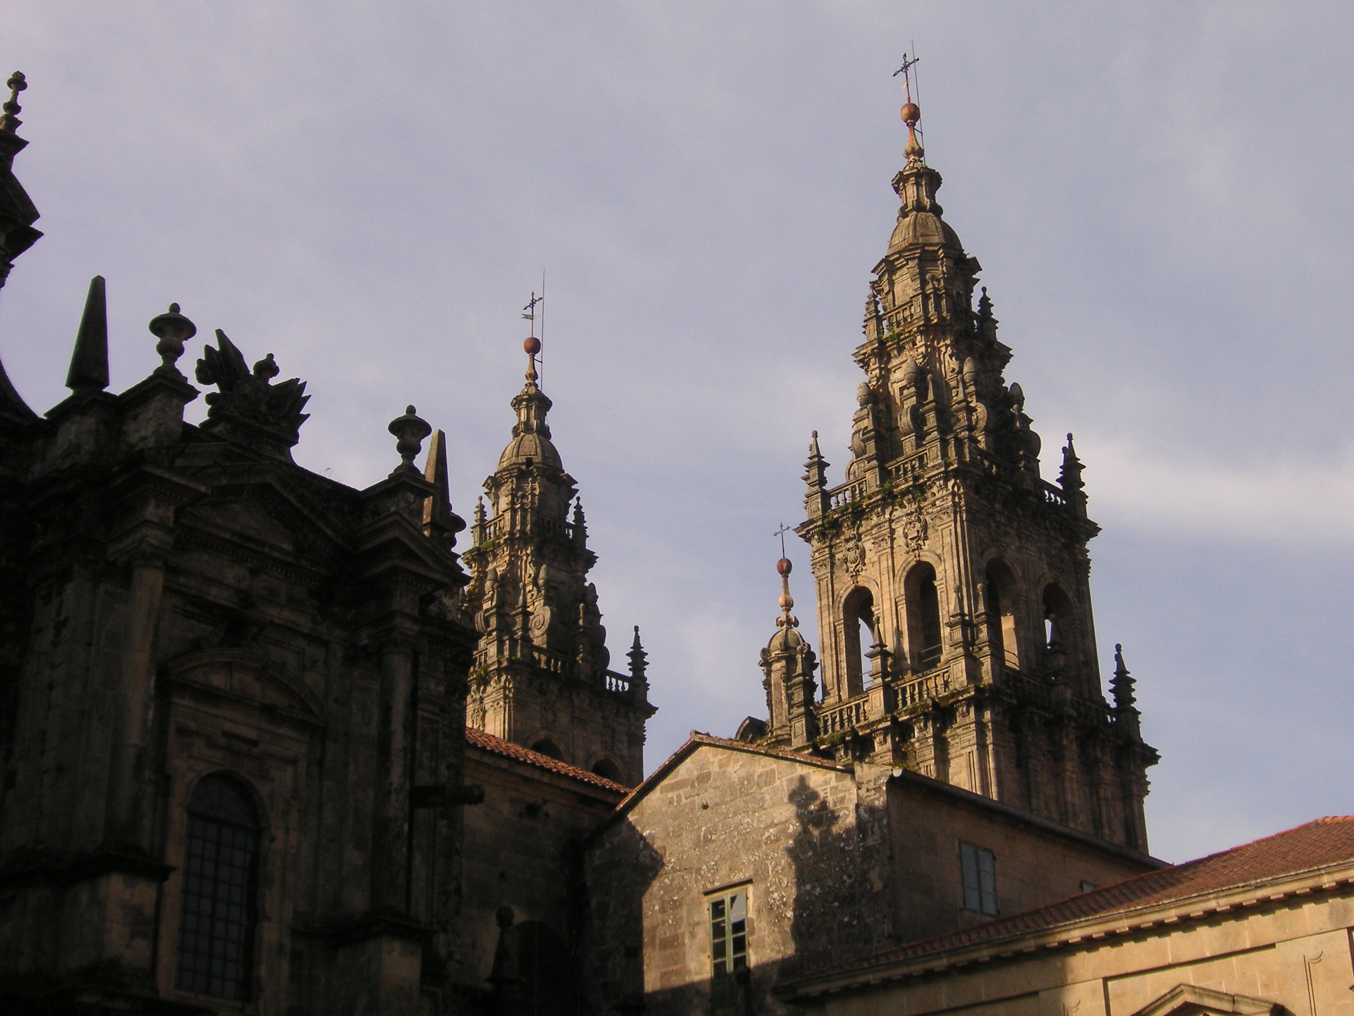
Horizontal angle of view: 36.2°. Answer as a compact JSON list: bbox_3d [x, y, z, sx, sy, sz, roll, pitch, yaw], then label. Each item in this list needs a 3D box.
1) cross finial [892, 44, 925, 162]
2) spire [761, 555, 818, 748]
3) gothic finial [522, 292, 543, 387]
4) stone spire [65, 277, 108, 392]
[{"bbox_3d":[11.564,-19.902,102.978,1.550,6.500,1.000,-22,-32,37],"label":"cross finial"},{"bbox_3d":[4.950,6.192,91.459,2.100,9.000,2.100,-22,-32,37],"label":"spire"},{"bbox_3d":[-8.358,-9.885,120.061,1.500,6.000,1.000,-22,-32,37],"label":"gothic finial"},{"bbox_3d":[-10.407,-3.119,36.977,0.570,2.380,0.570,-22,-32,37],"label":"stone spire"}]

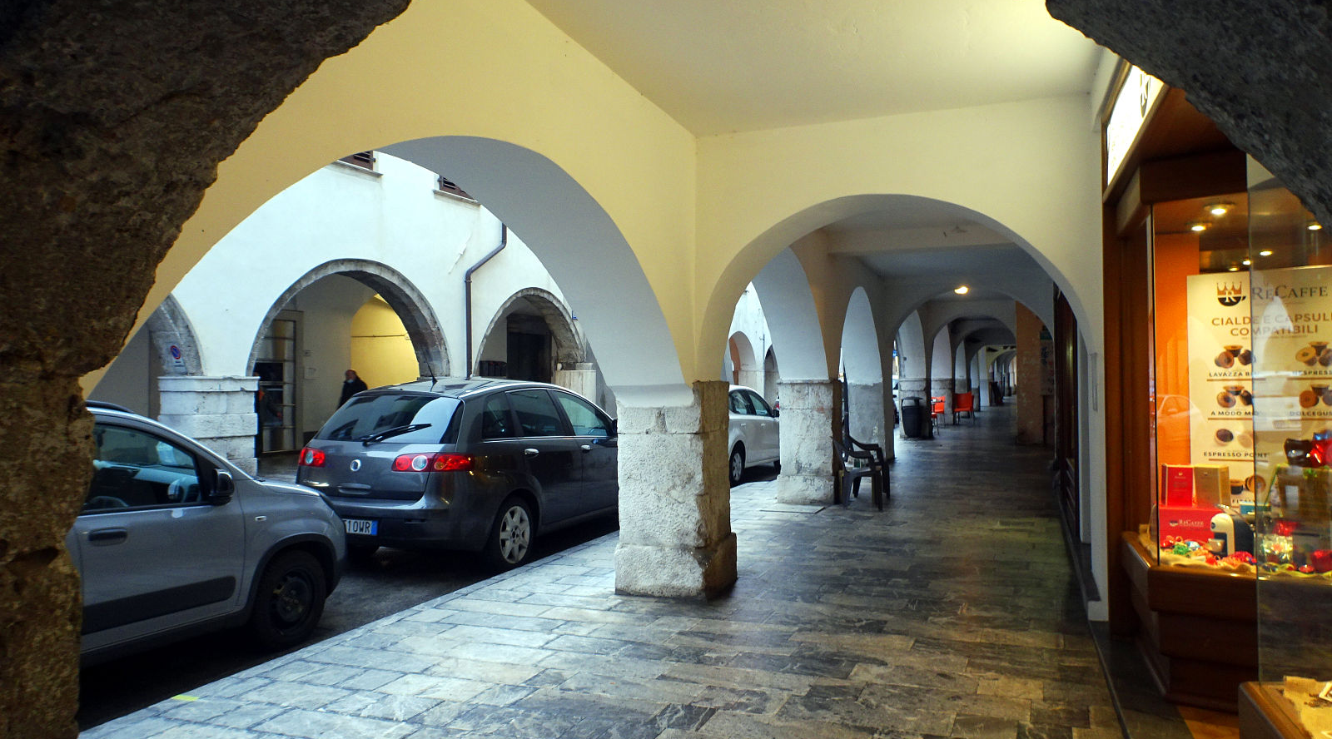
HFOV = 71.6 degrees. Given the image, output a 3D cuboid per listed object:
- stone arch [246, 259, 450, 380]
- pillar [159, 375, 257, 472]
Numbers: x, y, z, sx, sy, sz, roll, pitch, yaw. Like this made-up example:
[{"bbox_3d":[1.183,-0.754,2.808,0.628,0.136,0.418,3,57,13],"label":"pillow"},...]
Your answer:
[{"bbox_3d":[-6.066,-0.942,17.755,0.680,2.241,5.816,0,-1,21],"label":"stone arch"},{"bbox_3d":[-7.220,0.927,14.683,0.750,1.633,1.279,0,-1,21],"label":"pillar"}]

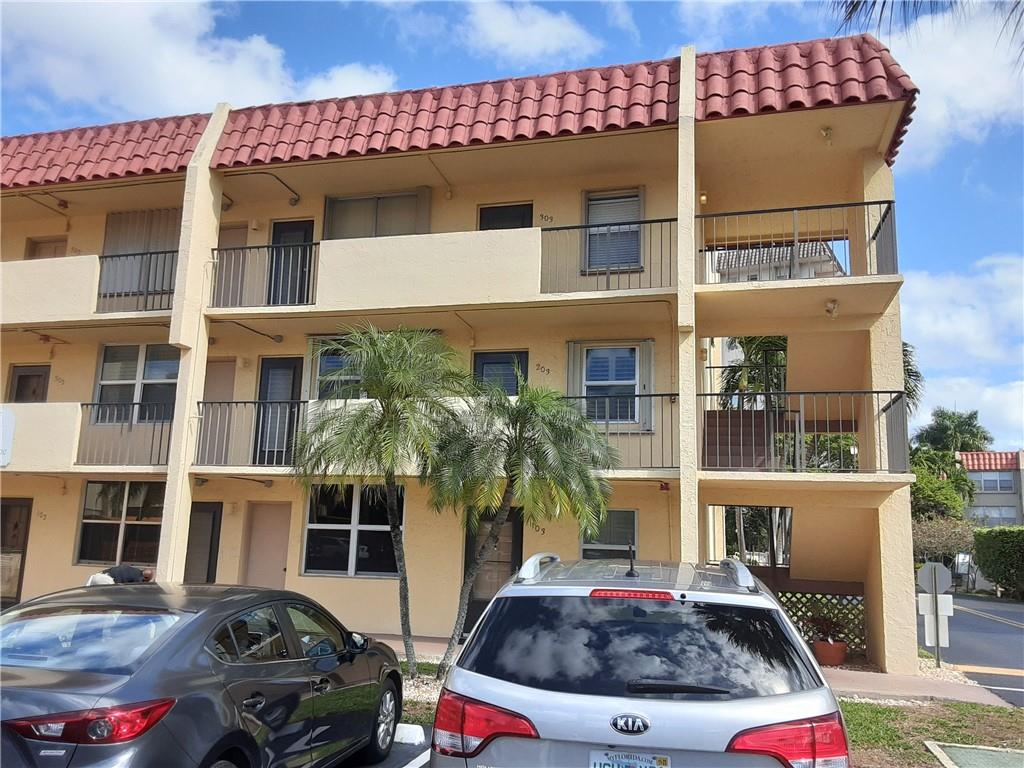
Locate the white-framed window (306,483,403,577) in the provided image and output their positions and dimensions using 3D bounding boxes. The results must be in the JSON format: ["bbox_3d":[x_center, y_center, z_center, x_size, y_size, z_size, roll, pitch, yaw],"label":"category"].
[{"bbox_3d":[-2.678,2.477,13.452,1.766,1.519,0.100,-1,-10,15],"label":"white-framed window"}]

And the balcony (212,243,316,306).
[{"bbox_3d":[-4.077,-1.763,12.999,1.983,1.026,0.060,-1,-10,15],"label":"balcony"}]

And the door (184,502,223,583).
[{"bbox_3d":[-5.565,3.147,14.160,0.854,2.094,0.120,-1,-10,15],"label":"door"}]

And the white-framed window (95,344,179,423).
[{"bbox_3d":[-7.097,-0.002,15.114,1.788,1.550,0.120,-1,-10,15],"label":"white-framed window"}]

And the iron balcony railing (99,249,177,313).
[{"bbox_3d":[-6.104,-1.619,14.057,2.071,1.059,1.100,-1,-10,15],"label":"iron balcony railing"}]

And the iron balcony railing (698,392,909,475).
[{"bbox_3d":[3.942,0.758,11.122,2.591,1.032,1.555,-1,-10,15],"label":"iron balcony railing"}]

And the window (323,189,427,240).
[{"bbox_3d":[-2.486,-2.663,14.322,2.000,1.562,0.140,-1,-10,15],"label":"window"}]

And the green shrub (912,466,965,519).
[{"bbox_3d":[16.360,4.250,31.000,2.500,2.300,2.300,-1,-10,15],"label":"green shrub"}]

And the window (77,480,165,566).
[{"bbox_3d":[-7.131,2.564,14.628,1.890,1.552,0.100,-1,-10,15],"label":"window"}]

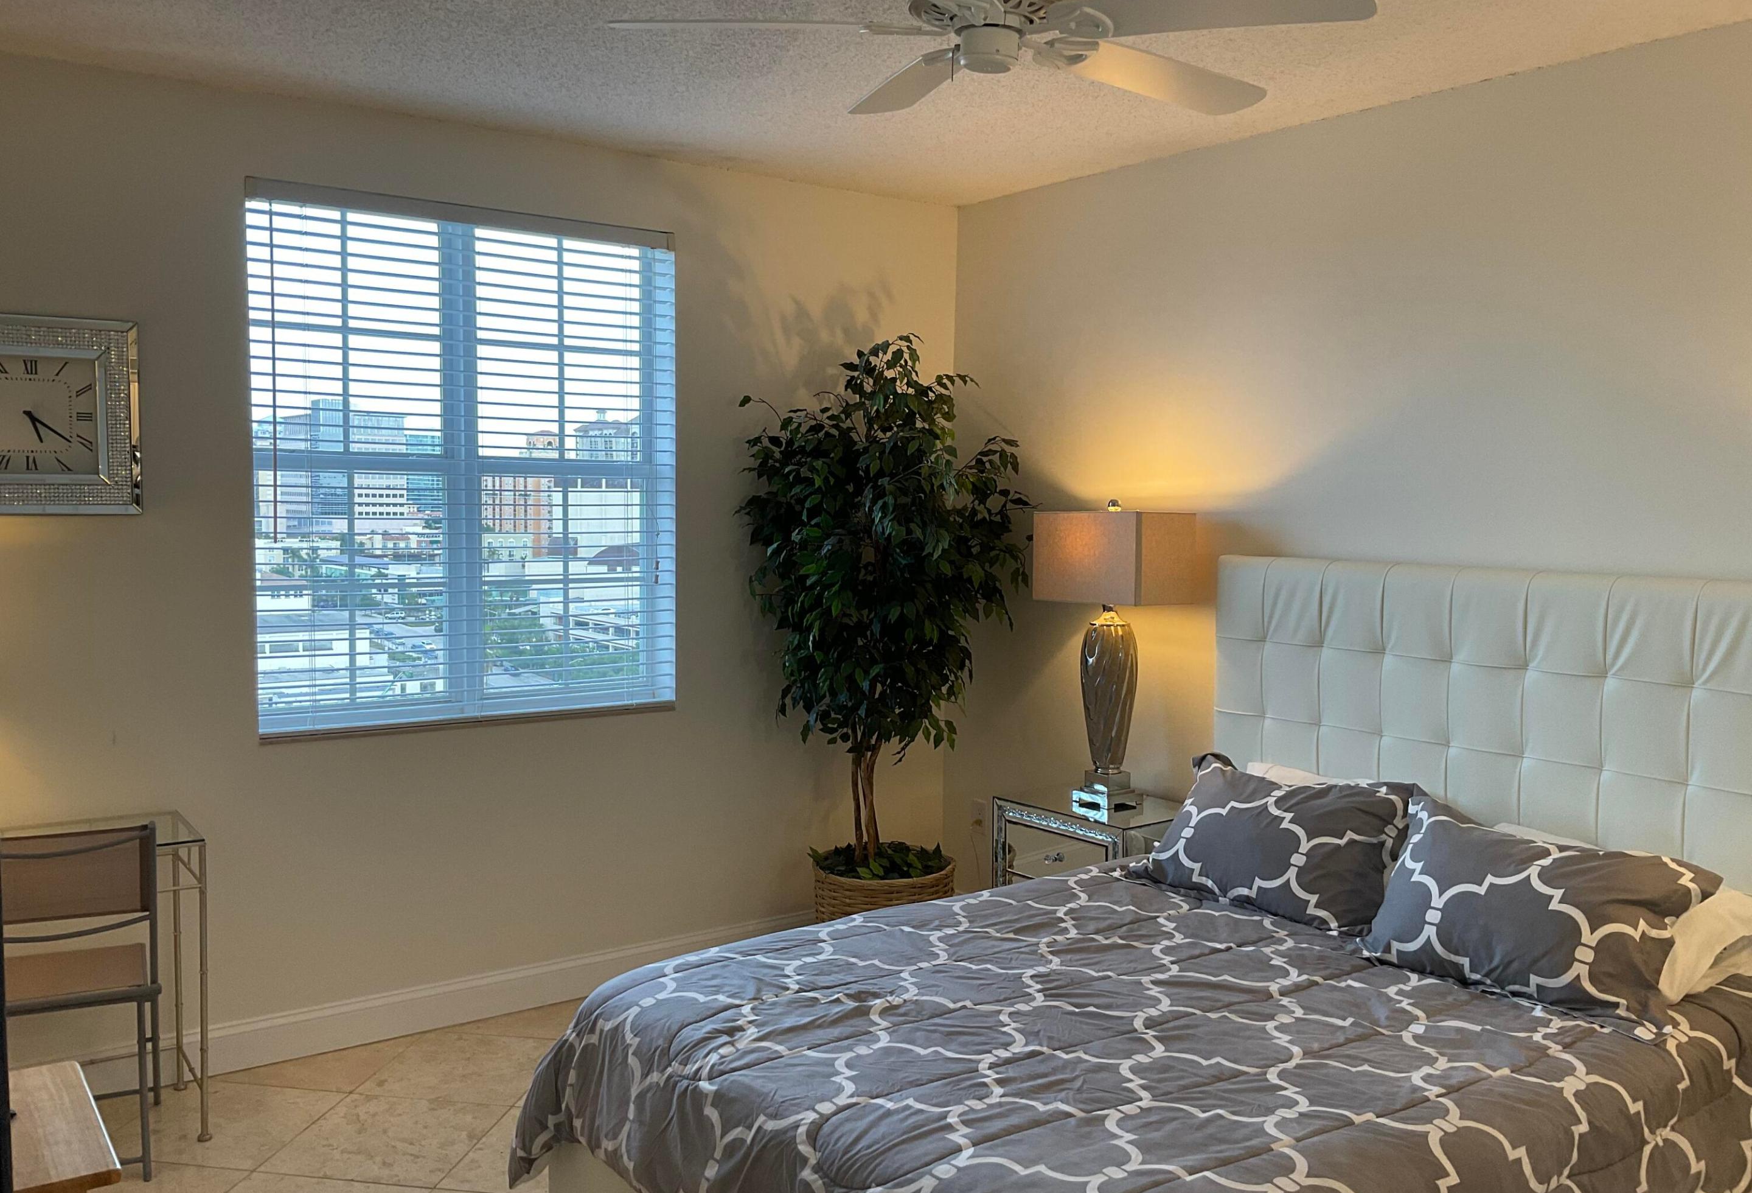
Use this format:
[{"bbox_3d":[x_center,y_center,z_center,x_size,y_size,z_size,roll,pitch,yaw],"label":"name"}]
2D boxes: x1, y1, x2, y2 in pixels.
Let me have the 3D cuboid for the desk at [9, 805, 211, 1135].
[{"bbox_3d":[-2.134,0.976,3.502,0.918,0.759,0.429,-2,5,-36],"label":"desk"}]

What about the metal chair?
[{"bbox_3d":[-1.964,0.928,3.491,0.479,0.858,0.539,-1,4,-27],"label":"metal chair"}]

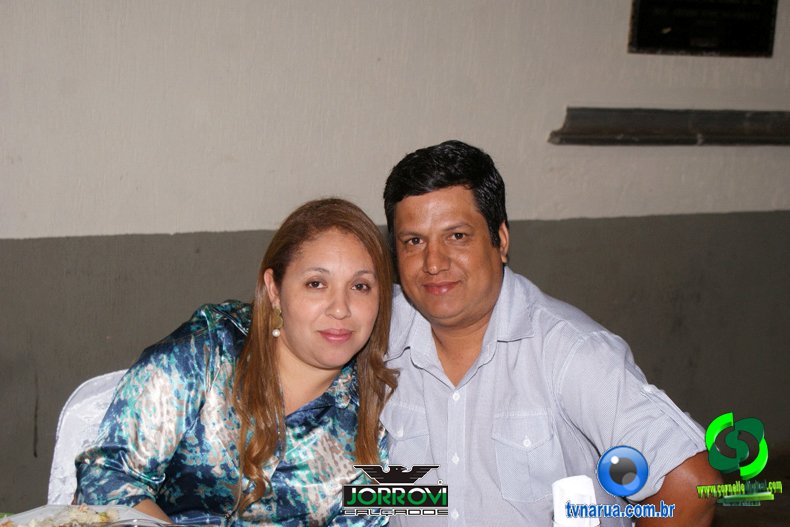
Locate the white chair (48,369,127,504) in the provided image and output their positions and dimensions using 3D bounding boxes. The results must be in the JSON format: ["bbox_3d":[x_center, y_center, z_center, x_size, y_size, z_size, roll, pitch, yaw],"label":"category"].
[{"bbox_3d":[-0.294,0.631,2.001,0.460,0.860,0.540,0,11,-18],"label":"white chair"}]

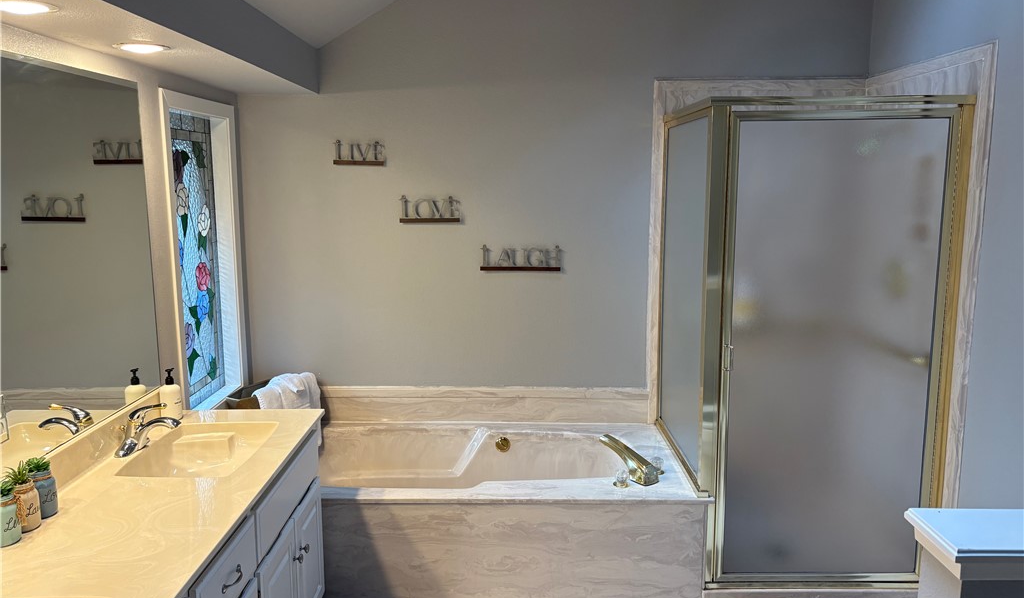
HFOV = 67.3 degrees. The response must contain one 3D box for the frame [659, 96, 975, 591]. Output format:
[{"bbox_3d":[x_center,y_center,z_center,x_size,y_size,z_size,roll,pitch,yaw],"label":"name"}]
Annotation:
[{"bbox_3d":[1.113,0.143,3.116,0.890,1.786,0.833,0,9,1],"label":"frame"}]

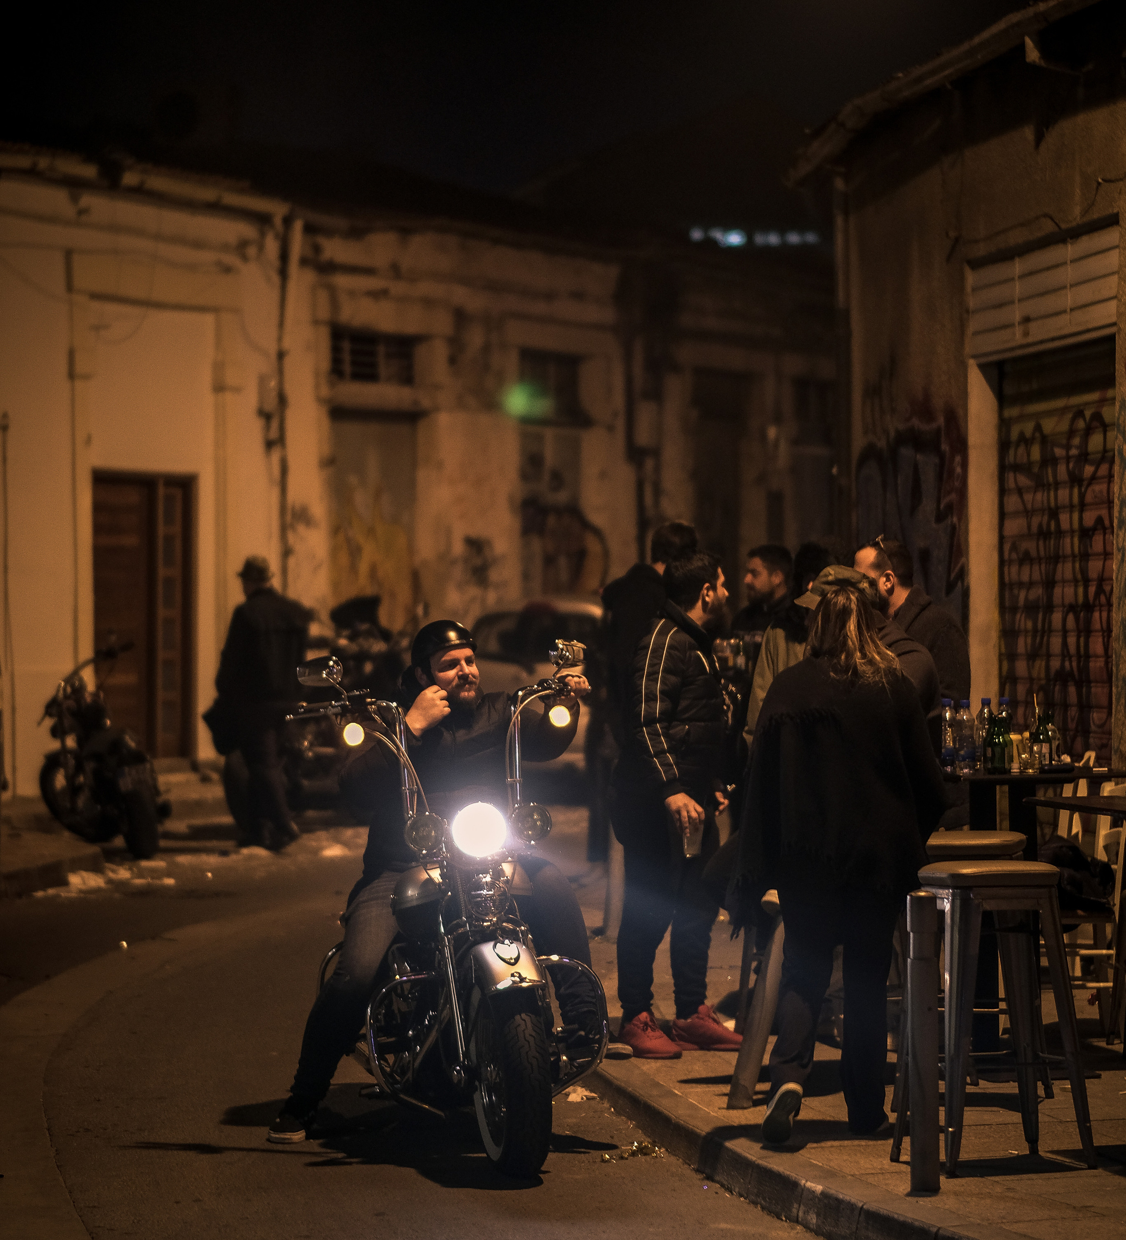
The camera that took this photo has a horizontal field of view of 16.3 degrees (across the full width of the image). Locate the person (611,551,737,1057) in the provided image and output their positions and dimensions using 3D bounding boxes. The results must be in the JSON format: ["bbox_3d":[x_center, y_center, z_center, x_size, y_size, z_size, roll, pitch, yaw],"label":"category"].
[{"bbox_3d":[0.385,0.615,13.450,0.360,1.710,0.500,0,0,28],"label":"person"}]

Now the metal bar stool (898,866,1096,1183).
[{"bbox_3d":[1.143,1.058,10.500,0.420,0.790,0.420,0,0,-22],"label":"metal bar stool"}]

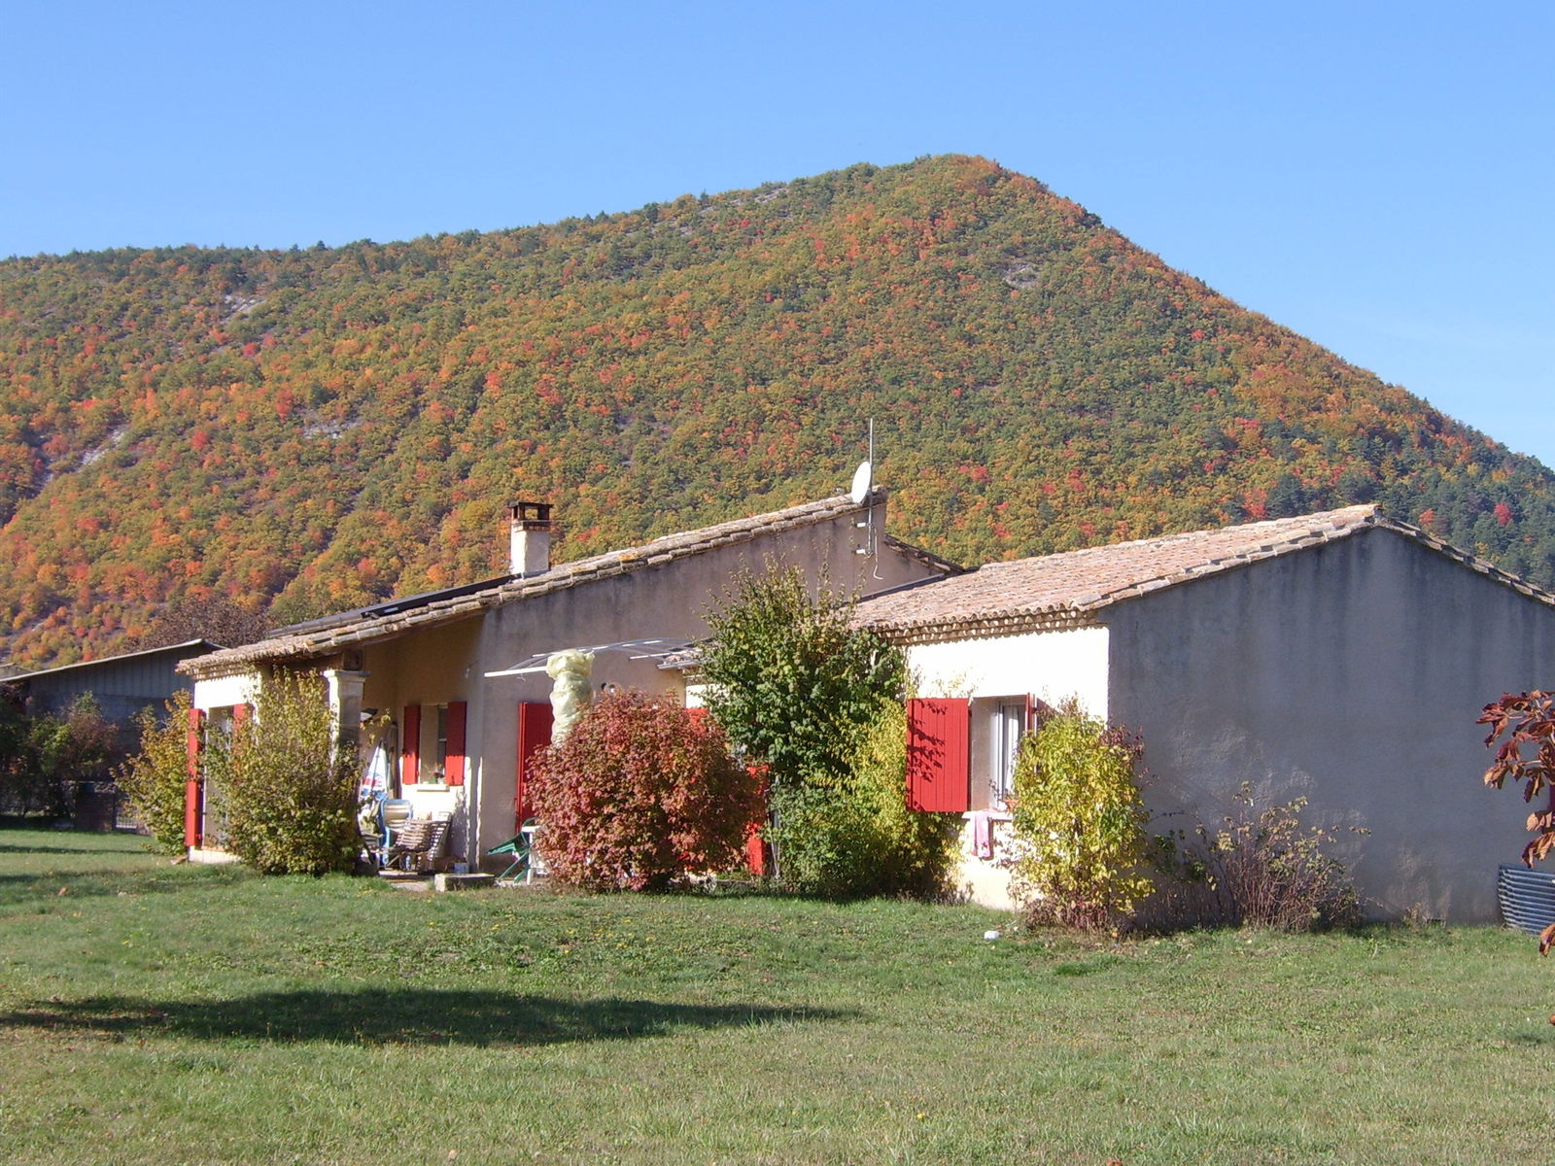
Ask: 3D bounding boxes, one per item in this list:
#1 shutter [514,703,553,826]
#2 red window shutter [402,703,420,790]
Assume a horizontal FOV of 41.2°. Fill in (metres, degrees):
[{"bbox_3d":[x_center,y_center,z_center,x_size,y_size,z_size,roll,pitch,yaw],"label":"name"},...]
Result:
[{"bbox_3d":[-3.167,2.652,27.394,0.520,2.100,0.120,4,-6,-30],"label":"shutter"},{"bbox_3d":[-5.177,2.299,29.195,0.045,1.113,0.540,4,-6,-30],"label":"red window shutter"}]

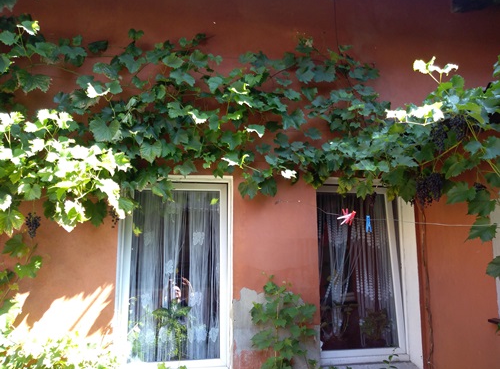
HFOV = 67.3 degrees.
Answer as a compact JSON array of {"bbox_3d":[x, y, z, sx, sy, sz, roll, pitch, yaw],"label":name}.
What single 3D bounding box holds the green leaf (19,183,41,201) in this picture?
[{"bbox_3d":[-1.158,0.042,1.972,0.113,0.097,0.040,5,-25,-18],"label":"green leaf"}]

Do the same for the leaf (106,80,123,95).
[{"bbox_3d":[-0.915,-0.655,2.536,0.108,0.108,0.060,2,-8,-16],"label":"leaf"}]

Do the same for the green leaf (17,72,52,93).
[{"bbox_3d":[-1.409,-0.667,2.455,0.209,0.144,0.060,3,-8,-20],"label":"green leaf"}]

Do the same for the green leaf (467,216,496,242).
[{"bbox_3d":[1.420,0.270,2.303,0.180,0.164,0.040,-1,-26,6],"label":"green leaf"}]

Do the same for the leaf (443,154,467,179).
[{"bbox_3d":[1.388,-0.122,2.548,0.171,0.175,0.060,1,-8,-9],"label":"leaf"}]

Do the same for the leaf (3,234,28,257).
[{"bbox_3d":[-1.436,0.374,2.300,0.140,0.141,0.060,1,-8,-9],"label":"leaf"}]

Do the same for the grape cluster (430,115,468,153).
[{"bbox_3d":[1.368,-0.343,2.576,0.255,0.261,0.160,3,-14,-10],"label":"grape cluster"}]

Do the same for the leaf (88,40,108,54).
[{"bbox_3d":[-1.058,-0.964,2.623,0.140,0.098,0.060,2,-8,-17],"label":"leaf"}]

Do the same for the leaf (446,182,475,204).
[{"bbox_3d":[1.363,0.052,2.432,0.178,0.147,0.040,-1,-24,5],"label":"leaf"}]

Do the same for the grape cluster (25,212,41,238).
[{"bbox_3d":[-1.372,0.252,2.368,0.101,0.164,0.091,1,-8,-9],"label":"grape cluster"}]

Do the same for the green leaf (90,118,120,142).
[{"bbox_3d":[-0.883,-0.334,2.278,0.190,0.150,0.040,4,-21,-15],"label":"green leaf"}]

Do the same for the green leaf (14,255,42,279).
[{"bbox_3d":[-1.376,0.516,2.333,0.174,0.149,0.060,3,-8,-20],"label":"green leaf"}]

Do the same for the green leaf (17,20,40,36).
[{"bbox_3d":[-1.336,-0.947,2.266,0.127,0.100,0.100,1,-8,-9],"label":"green leaf"}]

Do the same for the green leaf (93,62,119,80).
[{"bbox_3d":[-0.981,-0.774,2.550,0.173,0.126,0.040,4,-18,-15],"label":"green leaf"}]

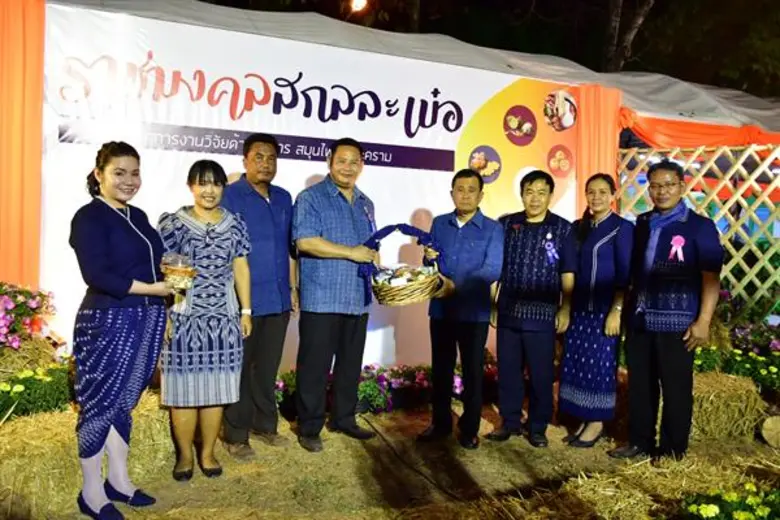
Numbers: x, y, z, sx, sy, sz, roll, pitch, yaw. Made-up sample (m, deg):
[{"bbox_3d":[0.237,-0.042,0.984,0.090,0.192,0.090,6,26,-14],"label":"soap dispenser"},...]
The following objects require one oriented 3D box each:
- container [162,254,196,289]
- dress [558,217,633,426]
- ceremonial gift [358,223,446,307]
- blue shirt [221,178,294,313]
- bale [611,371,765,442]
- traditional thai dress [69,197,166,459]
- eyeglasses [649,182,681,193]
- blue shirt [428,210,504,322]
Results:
[{"bbox_3d":[-0.872,0.047,2.680,0.140,0.145,0.140,6,2,-40],"label":"container"},{"bbox_3d":[1.220,0.342,3.860,0.440,1.220,0.330,1,0,28],"label":"dress"},{"bbox_3d":[0.069,0.025,3.600,0.460,0.450,0.330,1,0,-3],"label":"ceremonial gift"},{"bbox_3d":[-0.740,-0.075,3.630,0.470,0.750,0.320,0,0,-36],"label":"blue shirt"},{"bbox_3d":[1.938,0.932,4.220,0.840,0.350,0.460,1,0,20],"label":"bale"},{"bbox_3d":[-1.187,0.290,2.830,0.360,1.110,0.420,1,1,38],"label":"traditional thai dress"},{"bbox_3d":[1.505,-0.393,3.550,0.145,0.047,0.140,1,1,40],"label":"eyeglasses"},{"bbox_3d":[0.450,0.038,3.820,0.450,0.650,0.340,1,0,26],"label":"blue shirt"}]

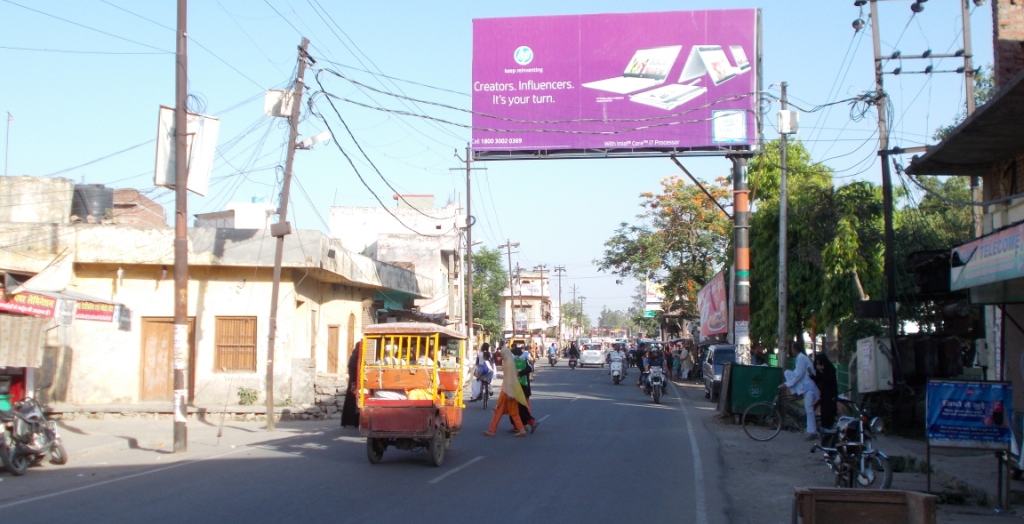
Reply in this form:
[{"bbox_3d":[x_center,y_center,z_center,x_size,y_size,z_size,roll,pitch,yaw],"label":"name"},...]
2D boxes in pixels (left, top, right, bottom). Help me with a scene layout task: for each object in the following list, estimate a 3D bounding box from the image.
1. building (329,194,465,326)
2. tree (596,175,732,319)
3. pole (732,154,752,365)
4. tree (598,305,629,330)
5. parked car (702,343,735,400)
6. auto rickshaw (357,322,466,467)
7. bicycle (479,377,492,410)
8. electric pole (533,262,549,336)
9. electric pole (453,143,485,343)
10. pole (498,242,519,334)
[{"bbox_3d":[-4.600,1.228,45.525,5.000,7.200,7.300,0,-4,5],"label":"building"},{"bbox_3d":[7.203,0.642,53.084,6.300,9.410,6.200,0,-4,5],"label":"tree"},{"bbox_3d":[5.081,0.527,25.429,0.340,5.800,0.340,0,-4,0],"label":"pole"},{"bbox_3d":[15.077,10.270,169.703,5.000,7.450,5.000,0,-4,0],"label":"tree"},{"bbox_3d":[6.450,3.181,33.660,1.420,1.680,3.400,0,-4,5],"label":"parked car"},{"bbox_3d":[-1.310,1.880,16.459,1.020,1.840,2.700,-1,-4,8],"label":"auto rickshaw"},{"bbox_3d":[-0.655,3.163,28.950,0.570,1.040,1.800,0,-4,3],"label":"bicycle"},{"bbox_3d":[2.721,4.578,103.933,1.400,8.630,0.350,0,-4,5],"label":"electric pole"},{"bbox_3d":[-1.587,0.147,43.094,1.350,9.010,0.350,0,-4,7],"label":"electric pole"},{"bbox_3d":[-0.031,2.739,71.992,1.100,8.190,0.350,0,-4,0],"label":"pole"}]

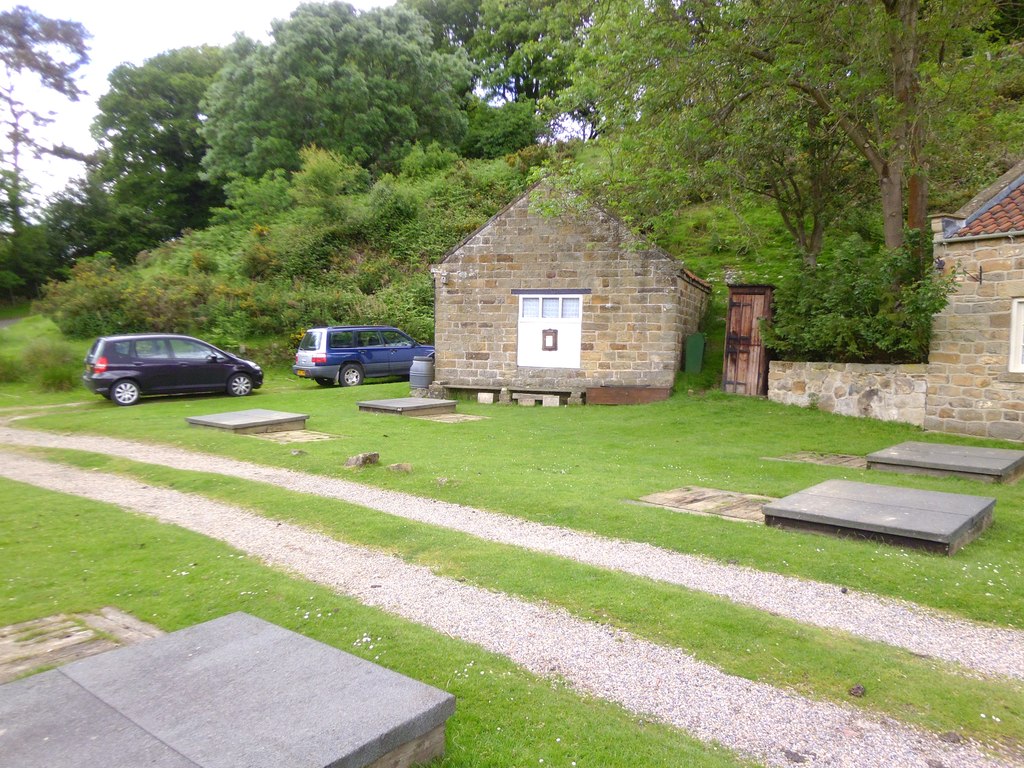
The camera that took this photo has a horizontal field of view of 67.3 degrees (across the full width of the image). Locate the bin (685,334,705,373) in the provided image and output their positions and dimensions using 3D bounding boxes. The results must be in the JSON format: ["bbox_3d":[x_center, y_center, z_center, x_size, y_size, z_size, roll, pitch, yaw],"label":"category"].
[{"bbox_3d":[4.473,-0.721,18.800,0.520,1.050,0.600,4,6,40],"label":"bin"}]

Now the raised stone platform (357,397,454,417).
[{"bbox_3d":[-2.179,0.457,16.084,1.440,0.170,1.500,4,6,43],"label":"raised stone platform"}]

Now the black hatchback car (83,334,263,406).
[{"bbox_3d":[-7.710,-0.406,17.796,3.840,1.525,1.680,-5,6,-39],"label":"black hatchback car"}]

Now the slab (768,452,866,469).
[{"bbox_3d":[4.038,0.947,9.696,1.080,0.060,0.880,5,6,44],"label":"slab"}]

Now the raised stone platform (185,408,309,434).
[{"bbox_3d":[-4.588,0.643,13.363,1.440,0.150,1.500,5,7,38],"label":"raised stone platform"}]

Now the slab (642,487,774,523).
[{"bbox_3d":[1.974,1.123,7.288,1.080,0.050,1.080,3,5,42],"label":"slab"}]

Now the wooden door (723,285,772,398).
[{"bbox_3d":[4.838,-0.883,15.800,0.900,2.250,0.120,2,4,23],"label":"wooden door"}]

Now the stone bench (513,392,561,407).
[{"bbox_3d":[0.534,0.344,16.750,1.030,0.280,0.360,1,4,8],"label":"stone bench"}]

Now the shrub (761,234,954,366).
[{"bbox_3d":[6.314,-1.353,14.113,2.900,2.500,2.200,4,5,37],"label":"shrub"}]

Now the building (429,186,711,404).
[{"bbox_3d":[2.055,-2.402,20.764,5.750,5.100,7.000,2,4,19],"label":"building"}]

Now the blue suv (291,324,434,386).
[{"bbox_3d":[-4.067,-0.913,22.212,1.740,1.580,4.450,6,8,42],"label":"blue suv"}]

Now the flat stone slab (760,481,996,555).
[{"bbox_3d":[3.056,1.068,6.383,1.360,0.160,1.500,3,5,42],"label":"flat stone slab"}]

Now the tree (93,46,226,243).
[{"bbox_3d":[-21.313,-14.323,48.000,9.200,12.600,9.200,-1,5,-17],"label":"tree"}]

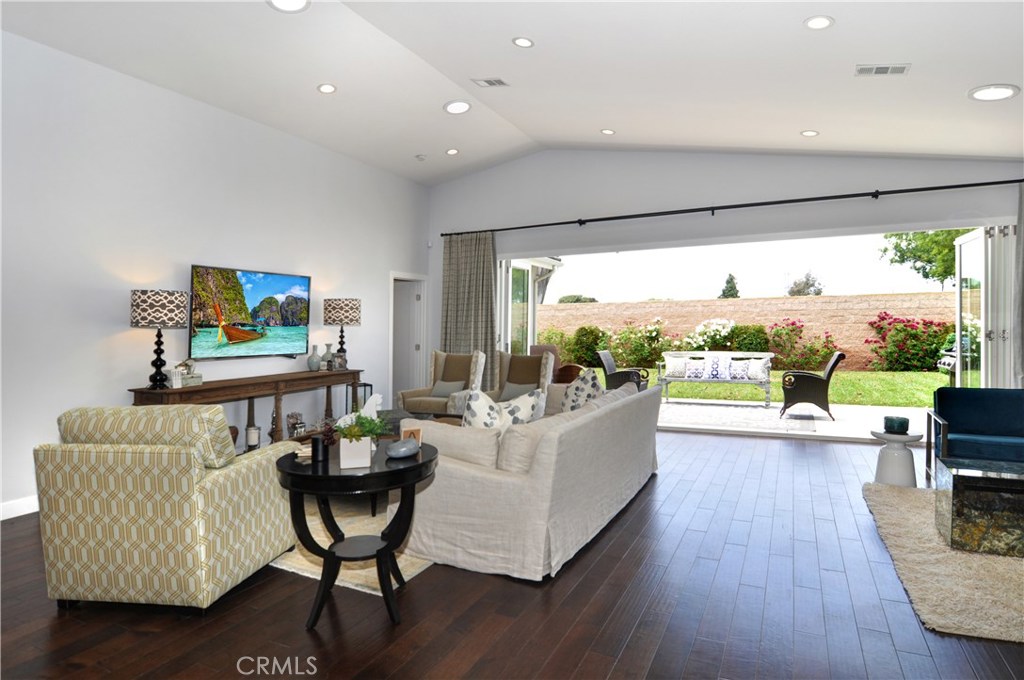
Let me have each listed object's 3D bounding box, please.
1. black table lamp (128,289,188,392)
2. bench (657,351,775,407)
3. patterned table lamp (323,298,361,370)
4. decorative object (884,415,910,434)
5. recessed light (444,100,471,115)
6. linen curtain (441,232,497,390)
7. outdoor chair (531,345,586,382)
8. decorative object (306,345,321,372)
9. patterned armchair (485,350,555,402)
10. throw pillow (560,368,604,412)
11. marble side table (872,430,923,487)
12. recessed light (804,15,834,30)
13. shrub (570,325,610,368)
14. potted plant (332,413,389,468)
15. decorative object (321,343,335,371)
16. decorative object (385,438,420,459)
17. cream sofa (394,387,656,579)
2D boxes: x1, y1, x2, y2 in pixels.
[{"bbox_3d":[-2.947,-0.013,4.269,0.390,0.820,0.390,1,2,29],"label":"black table lamp"},{"bbox_3d":[3.718,0.697,9.392,1.880,0.940,0.620,0,1,24],"label":"bench"},{"bbox_3d":[-1.982,-0.057,5.950,0.405,0.840,0.405,0,1,29],"label":"patterned table lamp"},{"bbox_3d":[3.173,0.708,4.220,0.165,0.130,0.165,1,2,37],"label":"decorative object"},{"bbox_3d":[-0.606,-2.588,5.670,0.290,0.040,0.290,-10,-4,-1],"label":"recessed light"},{"bbox_3d":[-0.666,-0.201,7.554,0.880,2.760,0.140,0,1,25],"label":"linen curtain"},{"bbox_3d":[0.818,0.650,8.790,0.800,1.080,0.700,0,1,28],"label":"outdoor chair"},{"bbox_3d":[-2.205,0.198,5.686,0.140,0.285,0.140,1,2,29],"label":"decorative object"},{"bbox_3d":[-0.012,0.677,6.490,0.800,1.060,0.870,0,1,29],"label":"patterned armchair"},{"bbox_3d":[0.628,0.501,4.620,0.170,0.480,0.480,16,-27,-36],"label":"throw pillow"},{"bbox_3d":[3.316,1.014,4.398,0.370,0.475,0.370,1,2,29],"label":"marble side table"},{"bbox_3d":[2.105,-2.173,3.500,0.190,0.030,0.190,10,6,28],"label":"recessed light"},{"bbox_3d":[2.304,0.172,15.200,1.200,1.300,1.150,1,2,29],"label":"shrub"},{"bbox_3d":[-0.674,0.440,2.274,0.225,0.220,0.180,-1,2,-9],"label":"potted plant"},{"bbox_3d":[-2.133,0.204,5.950,0.150,0.300,0.150,0,2,29],"label":"decorative object"},{"bbox_3d":[-0.530,0.507,2.471,0.165,0.075,0.110,-1,2,-27],"label":"decorative object"},{"bbox_3d":[0.328,0.839,3.947,1.020,0.830,2.300,0,1,28],"label":"cream sofa"}]

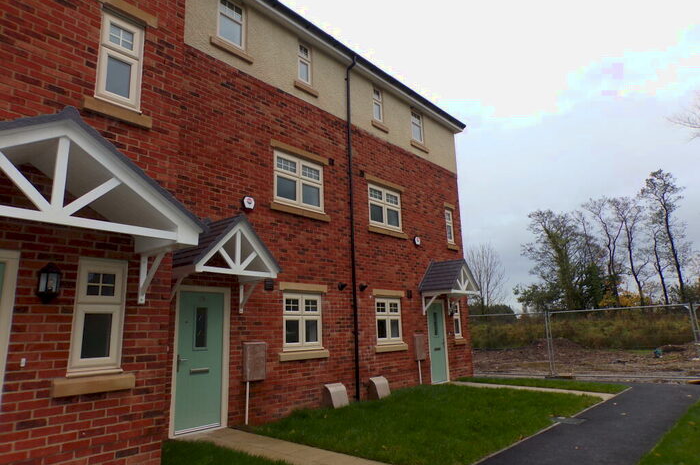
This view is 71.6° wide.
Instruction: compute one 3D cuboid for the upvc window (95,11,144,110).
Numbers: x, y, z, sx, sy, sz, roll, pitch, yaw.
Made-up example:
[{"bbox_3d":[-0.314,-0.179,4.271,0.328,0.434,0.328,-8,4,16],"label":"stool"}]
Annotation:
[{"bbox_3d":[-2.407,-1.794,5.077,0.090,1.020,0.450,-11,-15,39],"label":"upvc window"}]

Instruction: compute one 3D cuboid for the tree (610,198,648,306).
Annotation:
[{"bbox_3d":[22.799,2.487,38.890,2.967,11.135,3.000,-1,-12,0],"label":"tree"}]

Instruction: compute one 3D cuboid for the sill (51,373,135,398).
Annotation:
[{"bbox_3d":[-2.237,1.321,4.227,0.150,0.140,0.675,-10,-14,38],"label":"sill"}]

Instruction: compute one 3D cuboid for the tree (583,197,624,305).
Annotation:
[{"bbox_3d":[20.715,2.487,38.890,3.132,11.135,3.000,-1,-12,0],"label":"tree"}]

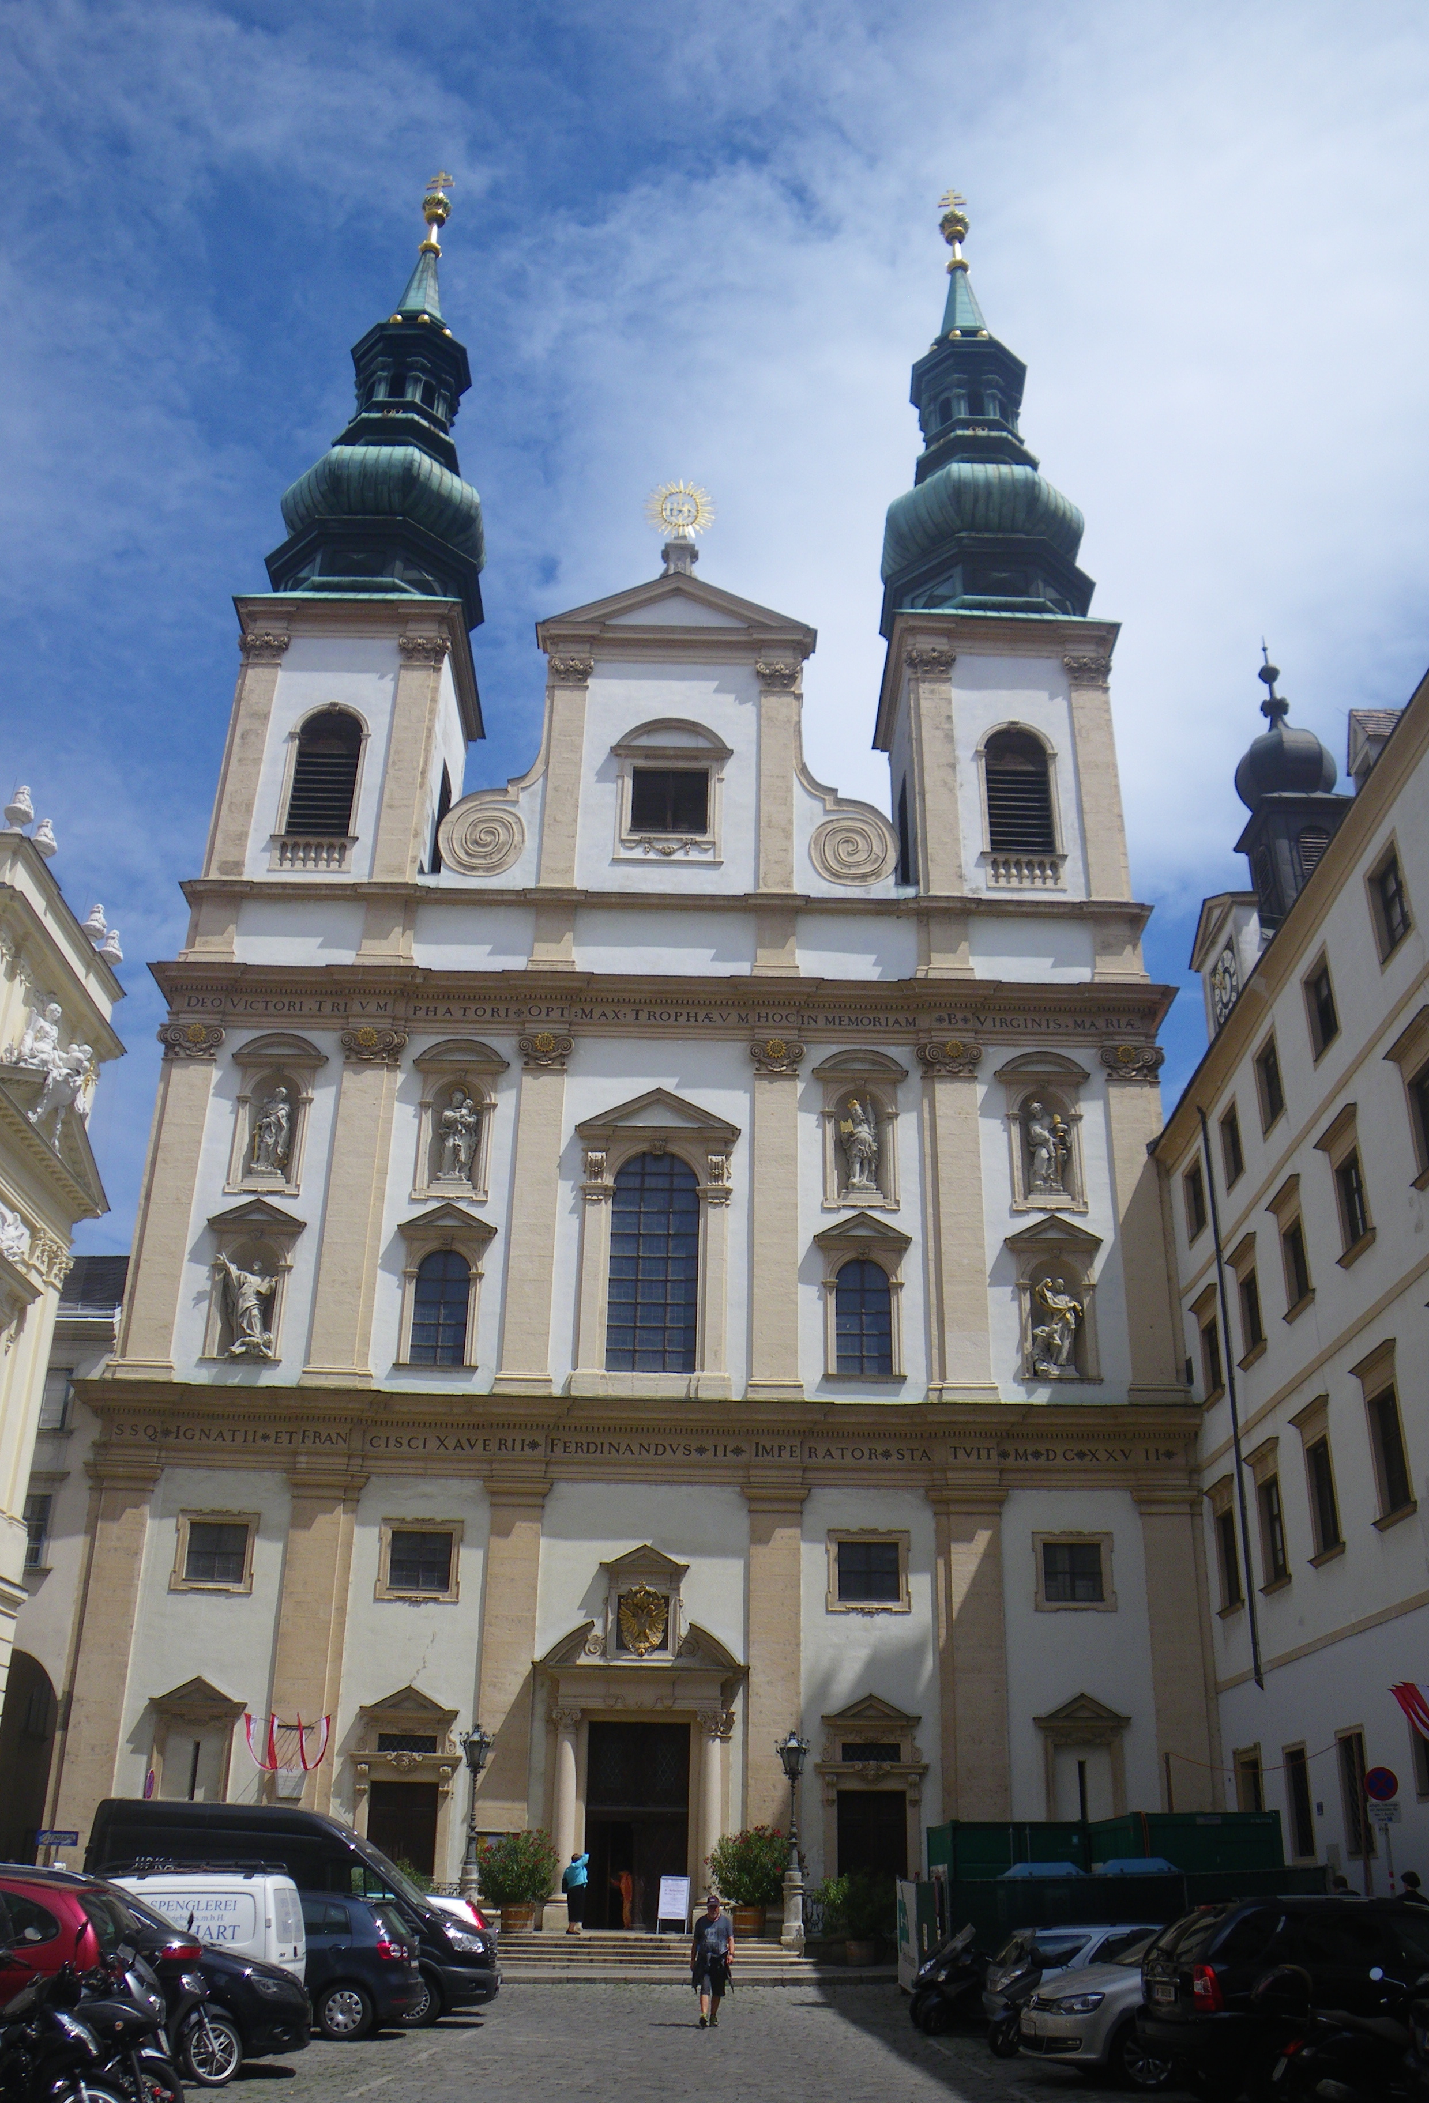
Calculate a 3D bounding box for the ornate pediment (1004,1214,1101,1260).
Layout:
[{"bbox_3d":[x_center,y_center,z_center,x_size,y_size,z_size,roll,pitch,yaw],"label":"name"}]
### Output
[{"bbox_3d":[8.892,4.856,44.691,2.500,1.050,0.550,1,-26,0],"label":"ornate pediment"}]

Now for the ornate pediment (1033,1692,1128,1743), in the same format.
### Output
[{"bbox_3d":[8.850,16.077,41.052,2.276,1.063,0.550,1,-26,-1],"label":"ornate pediment"}]

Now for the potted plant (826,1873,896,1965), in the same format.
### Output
[{"bbox_3d":[3.213,19.287,37.857,1.744,1.881,1.660,1,-26,-1],"label":"potted plant"}]

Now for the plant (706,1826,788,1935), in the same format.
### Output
[{"bbox_3d":[0.803,18.847,38.681,2.022,2.250,1.900,1,-26,-1],"label":"plant"}]

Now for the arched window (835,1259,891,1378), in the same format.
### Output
[{"bbox_3d":[3.963,7.019,44.912,1.448,3.129,0.220,1,-24,-1],"label":"arched window"}]

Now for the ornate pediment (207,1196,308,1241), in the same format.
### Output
[{"bbox_3d":[-12.714,4.678,47.445,2.745,1.054,0.450,1,-26,0],"label":"ornate pediment"}]

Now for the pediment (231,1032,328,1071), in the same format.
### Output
[{"bbox_3d":[-12.261,0.003,48.402,2.606,0.852,0.600,1,-26,-1],"label":"pediment"}]

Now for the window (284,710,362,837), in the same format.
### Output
[{"bbox_3d":[-11.780,-8.426,51.461,1.966,4.513,0.270,1,-24,-1],"label":"window"}]

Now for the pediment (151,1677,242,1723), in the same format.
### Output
[{"bbox_3d":[-12.132,15.342,40.242,2.282,0.993,0.500,1,-24,-1],"label":"pediment"}]

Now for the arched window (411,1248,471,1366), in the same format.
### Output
[{"bbox_3d":[-7.266,6.865,45.571,1.424,3.190,0.350,1,-26,-1],"label":"arched window"}]

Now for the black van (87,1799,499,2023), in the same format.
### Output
[{"bbox_3d":[-5.703,11.989,23.741,5.537,2.640,2.030,1,-26,-1],"label":"black van"}]

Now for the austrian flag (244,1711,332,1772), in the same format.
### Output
[{"bbox_3d":[-9.671,15.652,38.587,2.050,1.320,0.700,1,-26,0],"label":"austrian flag"}]

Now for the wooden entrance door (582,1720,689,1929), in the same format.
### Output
[{"bbox_3d":[-1.765,18.106,39.882,2.366,4.444,0.250,1,-24,-1],"label":"wooden entrance door"}]

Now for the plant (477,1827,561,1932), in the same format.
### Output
[{"bbox_3d":[-4.516,19.078,39.126,1.832,2.154,1.741,1,-26,0],"label":"plant"}]

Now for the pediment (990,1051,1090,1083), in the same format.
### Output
[{"bbox_3d":[9.593,0.510,49.956,2.820,0.918,0.450,1,-26,0],"label":"pediment"}]

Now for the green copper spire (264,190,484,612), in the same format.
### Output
[{"bbox_3d":[-11.690,-24.692,64.070,7.200,24.881,7.200,1,-26,-1],"label":"green copper spire"}]

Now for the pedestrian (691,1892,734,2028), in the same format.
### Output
[{"bbox_3d":[-0.034,12.672,23.748,0.600,1.740,0.420,1,-26,0],"label":"pedestrian"}]

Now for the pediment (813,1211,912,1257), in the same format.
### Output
[{"bbox_3d":[3.902,4.743,44.644,2.500,1.050,0.550,1,-26,0],"label":"pediment"}]

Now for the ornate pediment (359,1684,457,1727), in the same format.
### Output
[{"bbox_3d":[-7.296,15.699,40.836,2.289,0.838,0.550,1,-26,-1],"label":"ornate pediment"}]

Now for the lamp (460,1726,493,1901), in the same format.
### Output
[{"bbox_3d":[-5.154,16.509,36.360,0.700,4.050,0.700,1,-26,0],"label":"lamp"}]

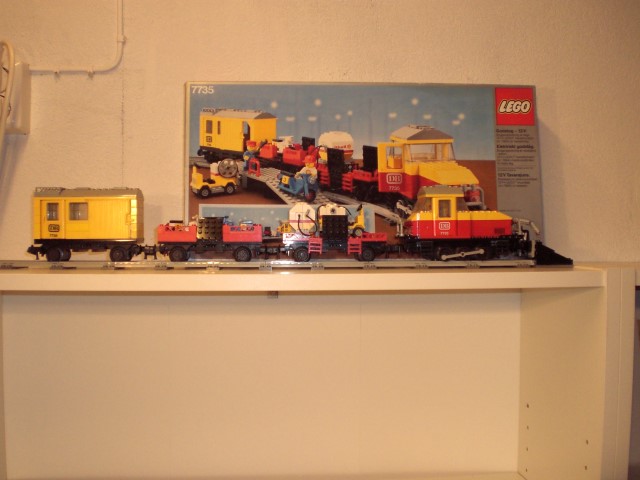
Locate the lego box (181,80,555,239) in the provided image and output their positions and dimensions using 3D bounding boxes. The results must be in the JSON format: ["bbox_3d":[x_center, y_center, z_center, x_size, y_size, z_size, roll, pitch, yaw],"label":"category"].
[{"bbox_3d":[0.063,-0.089,0.994,0.498,0.259,0.062,0,-7,-3],"label":"lego box"}]

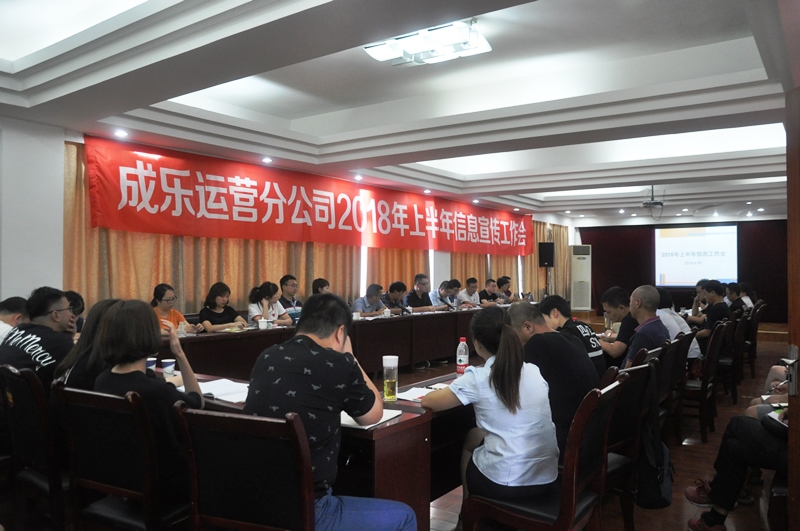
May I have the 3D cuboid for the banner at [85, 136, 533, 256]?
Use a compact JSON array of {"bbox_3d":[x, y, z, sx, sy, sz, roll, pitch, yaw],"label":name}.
[{"bbox_3d":[0.028,-0.786,10.222,0.050,0.930,10.550,1,0,37],"label":"banner"}]

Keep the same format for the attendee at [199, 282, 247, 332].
[{"bbox_3d":[-1.811,0.802,6.183,0.780,1.240,0.520,1,0,36],"label":"attendee"}]

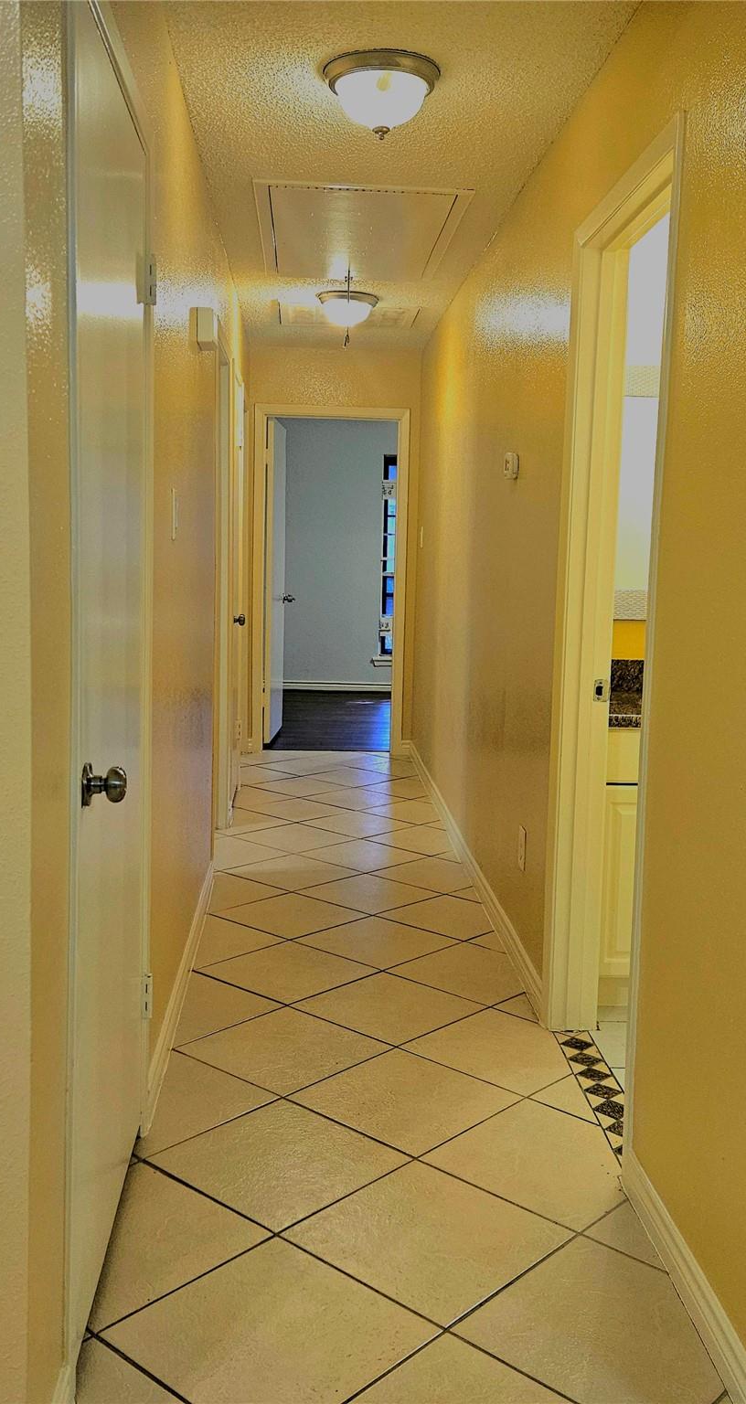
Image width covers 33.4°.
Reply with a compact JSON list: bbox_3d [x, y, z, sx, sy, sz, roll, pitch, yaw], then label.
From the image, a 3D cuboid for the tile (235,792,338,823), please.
[{"bbox_3d":[-0.365,0.530,6.036,0.400,0.010,0.400,8,10,42],"label":"tile"}]

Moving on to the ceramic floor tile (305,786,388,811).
[{"bbox_3d":[-0.093,0.498,6.335,0.400,0.010,0.400,8,10,42],"label":"ceramic floor tile"}]

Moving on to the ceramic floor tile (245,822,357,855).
[{"bbox_3d":[-0.337,0.603,5.466,0.400,0.010,0.400,8,10,42],"label":"ceramic floor tile"}]

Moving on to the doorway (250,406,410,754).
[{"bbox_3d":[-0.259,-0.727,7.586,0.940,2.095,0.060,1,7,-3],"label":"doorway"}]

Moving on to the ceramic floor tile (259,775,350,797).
[{"bbox_3d":[-0.394,0.457,6.605,0.400,0.010,0.400,8,10,42],"label":"ceramic floor tile"}]

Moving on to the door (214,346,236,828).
[{"bbox_3d":[-0.652,-0.399,5.196,0.045,2.030,0.740,1,7,-3],"label":"door"}]

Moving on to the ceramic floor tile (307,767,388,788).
[{"bbox_3d":[-0.121,0.425,6.905,0.400,0.010,0.400,8,10,42],"label":"ceramic floor tile"}]

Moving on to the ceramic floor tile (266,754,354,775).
[{"bbox_3d":[-0.422,0.383,7.175,0.400,0.010,0.400,8,10,42],"label":"ceramic floor tile"}]

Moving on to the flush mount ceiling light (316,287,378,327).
[{"bbox_3d":[-0.119,-1.839,5.891,0.300,0.145,0.300,1,7,-3],"label":"flush mount ceiling light"}]

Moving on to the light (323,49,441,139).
[{"bbox_3d":[0.021,-1.473,3.074,0.300,0.153,0.300,1,7,-3],"label":"light"}]

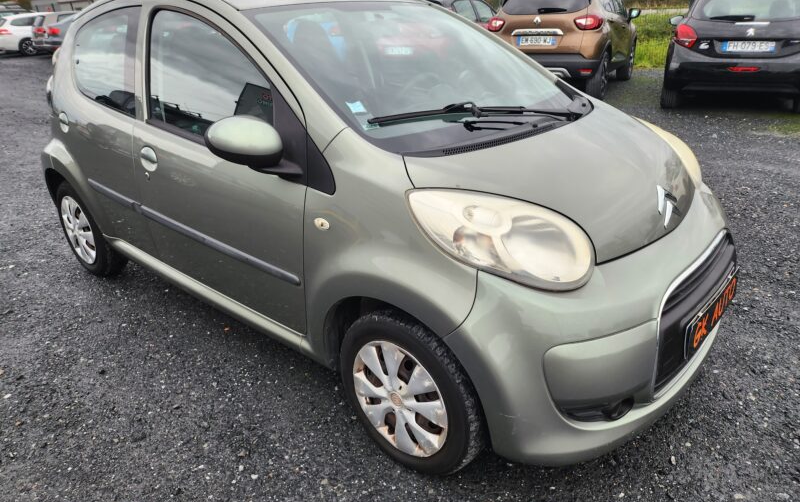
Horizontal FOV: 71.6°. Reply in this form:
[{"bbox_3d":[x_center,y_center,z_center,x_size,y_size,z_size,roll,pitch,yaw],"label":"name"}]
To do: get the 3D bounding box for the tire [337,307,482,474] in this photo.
[{"bbox_3d":[0.034,0.437,1.740,0.550,0.550,0.160,18,30,38],"label":"tire"}]

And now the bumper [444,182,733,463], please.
[{"bbox_3d":[0.825,0.157,1.904,0.500,0.570,1.580,18,29,37],"label":"bumper"}]

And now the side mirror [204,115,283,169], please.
[{"bbox_3d":[-0.457,-0.316,1.637,0.170,0.165,0.200,18,29,37],"label":"side mirror"}]

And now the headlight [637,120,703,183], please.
[{"bbox_3d":[1.036,-0.382,2.324,0.460,0.250,0.280,18,29,37],"label":"headlight"}]

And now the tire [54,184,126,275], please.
[{"bbox_3d":[-1.752,-0.129,3.143,0.550,0.550,0.160,18,29,37],"label":"tire"}]

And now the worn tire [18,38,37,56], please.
[{"bbox_3d":[-13.841,-7.598,20.700,0.210,0.640,0.640,14,27,31],"label":"worn tire"}]

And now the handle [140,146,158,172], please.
[{"bbox_3d":[-1.004,-0.370,2.221,0.140,0.105,0.045,18,29,37],"label":"handle"}]

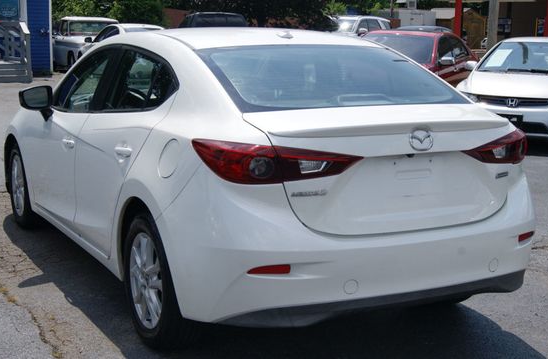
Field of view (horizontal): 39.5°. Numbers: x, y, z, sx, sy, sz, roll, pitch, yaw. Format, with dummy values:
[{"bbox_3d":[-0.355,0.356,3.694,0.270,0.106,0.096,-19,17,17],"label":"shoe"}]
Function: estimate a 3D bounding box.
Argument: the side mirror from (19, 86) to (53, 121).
[{"bbox_3d":[-1.537,-0.483,4.898,0.215,0.200,0.160,-5,12,-29],"label":"side mirror"}]

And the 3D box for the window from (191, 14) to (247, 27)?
[{"bbox_3d":[-1.514,-4.375,21.200,1.450,0.420,0.160,-3,11,-21],"label":"window"}]

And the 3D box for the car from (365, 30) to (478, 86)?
[{"bbox_3d":[2.479,-1.980,14.000,1.850,1.460,4.800,6,11,28],"label":"car"}]

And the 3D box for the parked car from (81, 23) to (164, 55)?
[{"bbox_3d":[-3.703,-3.213,19.200,1.800,1.420,4.600,-6,12,-33],"label":"parked car"}]

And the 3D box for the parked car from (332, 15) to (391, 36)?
[{"bbox_3d":[3.380,-6.130,32.900,1.860,1.740,4.750,10,14,39],"label":"parked car"}]

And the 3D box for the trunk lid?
[{"bbox_3d":[0.513,-0.053,3.217,1.280,0.500,0.470,-5,12,-29],"label":"trunk lid"}]

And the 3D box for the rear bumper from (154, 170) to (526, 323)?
[{"bbox_3d":[0.448,0.203,3.373,1.790,0.660,0.780,-5,12,-29],"label":"rear bumper"}]

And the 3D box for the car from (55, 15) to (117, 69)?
[{"bbox_3d":[-6.239,-4.394,25.000,1.950,1.850,5.100,-5,11,-28],"label":"car"}]

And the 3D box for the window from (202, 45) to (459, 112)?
[{"bbox_3d":[0.258,-0.517,3.595,1.244,0.140,0.763,-5,35,-29],"label":"window"}]

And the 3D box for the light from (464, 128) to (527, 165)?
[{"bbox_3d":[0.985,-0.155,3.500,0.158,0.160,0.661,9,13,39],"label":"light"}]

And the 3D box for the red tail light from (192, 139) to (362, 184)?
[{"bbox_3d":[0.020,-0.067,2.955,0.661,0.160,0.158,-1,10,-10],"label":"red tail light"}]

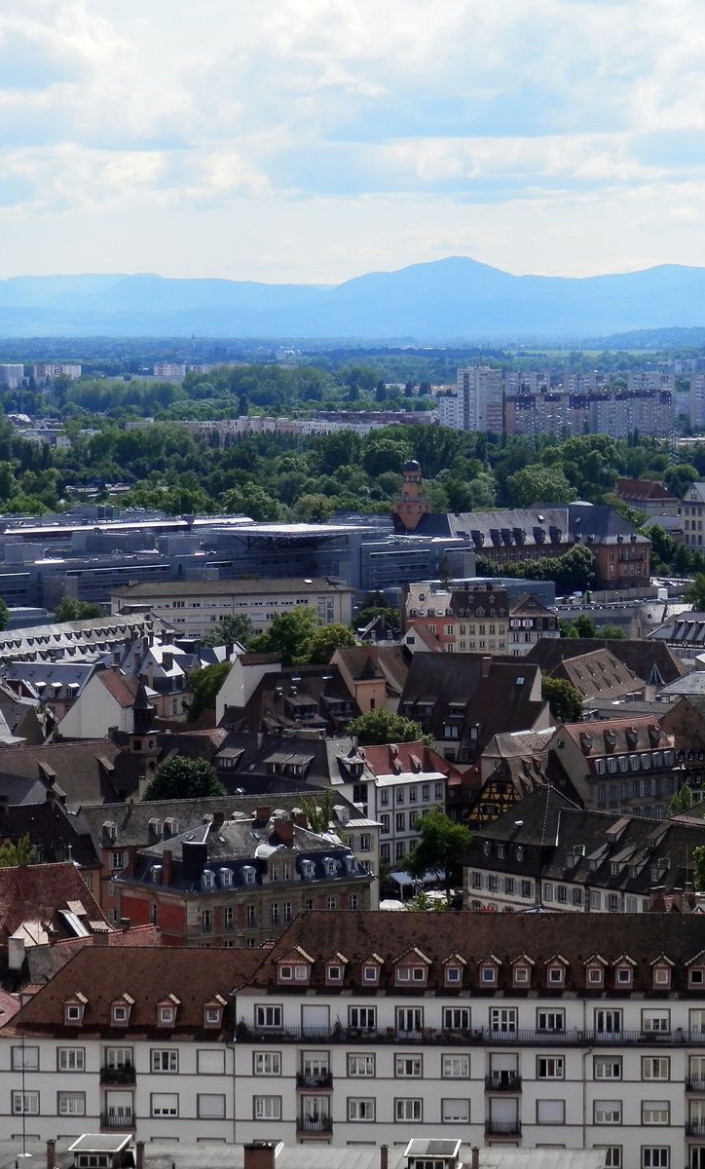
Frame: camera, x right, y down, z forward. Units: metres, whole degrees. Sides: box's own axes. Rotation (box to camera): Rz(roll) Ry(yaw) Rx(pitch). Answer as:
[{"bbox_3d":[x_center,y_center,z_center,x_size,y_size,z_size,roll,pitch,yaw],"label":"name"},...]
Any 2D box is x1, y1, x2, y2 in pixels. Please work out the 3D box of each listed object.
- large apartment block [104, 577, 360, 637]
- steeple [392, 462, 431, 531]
[{"bbox_3d":[-25.750,6.190,842.450,49.000,13.800,13.500,-1,4,-17],"label":"large apartment block"},{"bbox_3d":[15.030,-22.540,1008.590,8.800,18.140,8.800,-3,5,-37],"label":"steeple"}]

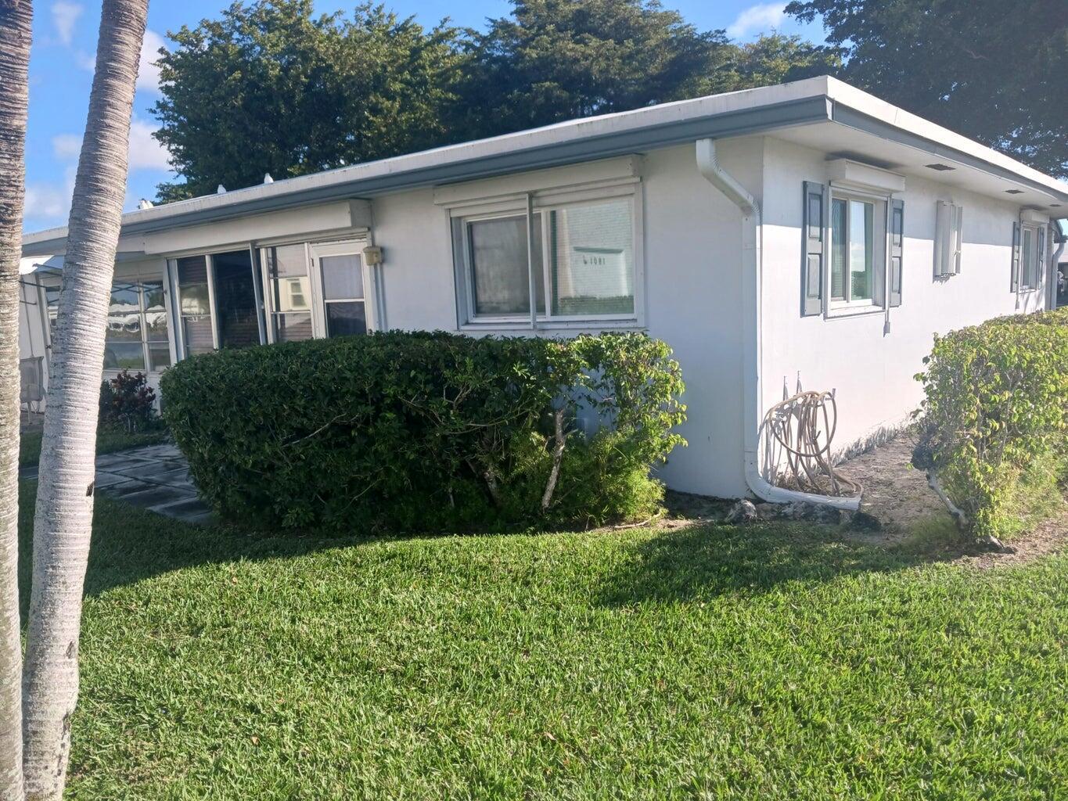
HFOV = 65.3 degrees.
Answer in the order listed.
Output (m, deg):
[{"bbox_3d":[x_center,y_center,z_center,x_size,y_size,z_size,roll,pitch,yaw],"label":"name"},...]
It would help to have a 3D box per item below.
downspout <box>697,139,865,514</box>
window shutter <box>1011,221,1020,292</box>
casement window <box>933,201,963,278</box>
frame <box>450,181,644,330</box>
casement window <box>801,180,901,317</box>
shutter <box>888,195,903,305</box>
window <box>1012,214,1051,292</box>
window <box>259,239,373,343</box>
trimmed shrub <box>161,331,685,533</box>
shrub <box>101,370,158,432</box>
[{"bbox_3d":[1.599,-0.480,5.471,0.910,2.450,0.440,4,10,40],"label":"downspout"},{"bbox_3d":[6.845,-2.022,11.813,0.035,0.975,0.330,4,10,40],"label":"window shutter"},{"bbox_3d":[4.497,-1.742,8.981,0.140,0.770,0.620,4,10,40],"label":"casement window"},{"bbox_3d":[0.057,-1.134,6.895,2.030,1.080,0.150,4,10,40],"label":"frame"},{"bbox_3d":[2.744,-1.259,7.052,0.130,1.070,2.290,4,10,40],"label":"casement window"},{"bbox_3d":[3.387,-1.376,7.782,0.035,0.980,0.330,4,10,40],"label":"shutter"},{"bbox_3d":[7.443,-2.162,12.519,0.140,1.090,2.240,4,10,40],"label":"window"},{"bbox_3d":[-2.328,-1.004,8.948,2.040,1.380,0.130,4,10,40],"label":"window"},{"bbox_3d":[-0.794,0.164,6.066,3.500,1.220,1.300,-1,7,12],"label":"trimmed shrub"},{"bbox_3d":[-5.148,-0.023,10.466,0.780,0.790,0.750,4,10,40],"label":"shrub"}]

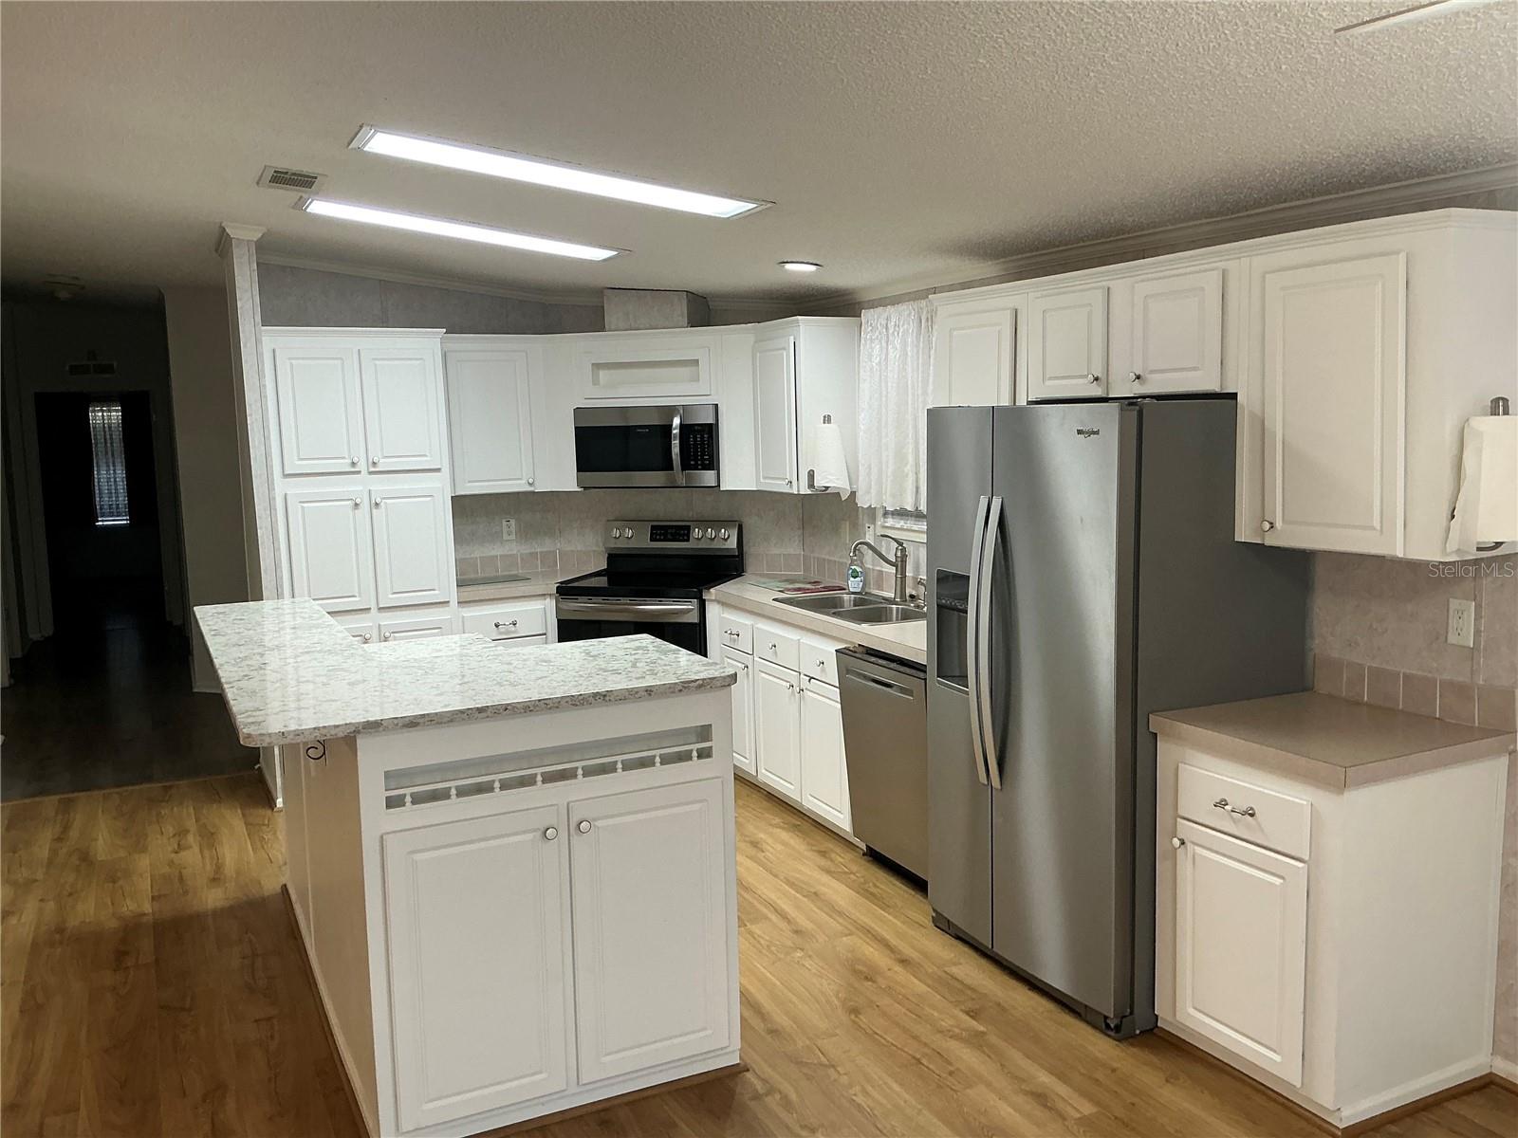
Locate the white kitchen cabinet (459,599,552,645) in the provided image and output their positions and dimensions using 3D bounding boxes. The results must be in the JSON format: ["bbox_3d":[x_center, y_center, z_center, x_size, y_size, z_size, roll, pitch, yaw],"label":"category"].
[{"bbox_3d":[-1.390,0.547,6.475,0.480,0.870,0.620,-5,8,-27],"label":"white kitchen cabinet"}]

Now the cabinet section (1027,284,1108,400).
[{"bbox_3d":[1.135,-0.738,4.061,0.320,0.344,0.387,-5,8,-26],"label":"cabinet section"}]

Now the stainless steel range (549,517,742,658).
[{"bbox_3d":[-0.544,0.382,6.357,0.765,1.190,0.700,1,8,18],"label":"stainless steel range"}]

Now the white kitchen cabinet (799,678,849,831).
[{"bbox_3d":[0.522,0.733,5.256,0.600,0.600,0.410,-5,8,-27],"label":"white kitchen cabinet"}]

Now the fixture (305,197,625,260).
[{"bbox_3d":[-1.208,-1.416,5.091,1.320,0.060,0.330,2,5,-27],"label":"fixture"}]

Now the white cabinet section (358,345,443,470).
[{"bbox_3d":[-1.775,-0.766,5.989,0.350,0.576,0.400,-5,8,-26],"label":"white cabinet section"}]

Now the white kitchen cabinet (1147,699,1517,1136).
[{"bbox_3d":[1.496,0.853,3.270,0.590,0.890,0.615,-5,7,-25],"label":"white kitchen cabinet"}]

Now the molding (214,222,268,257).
[{"bbox_3d":[-2.377,-1.495,5.625,0.190,0.095,0.680,-5,8,-27],"label":"molding"}]

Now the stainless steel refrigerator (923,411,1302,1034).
[{"bbox_3d":[1.079,0.368,3.848,0.810,1.770,0.885,-5,8,-27],"label":"stainless steel refrigerator"}]

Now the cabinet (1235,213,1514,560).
[{"bbox_3d":[1.592,-0.453,3.155,0.330,0.793,0.625,-5,7,-25],"label":"cabinet"}]

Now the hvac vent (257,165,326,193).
[{"bbox_3d":[-1.670,-1.389,4.401,0.210,0.030,0.355,3,4,-26],"label":"hvac vent"}]

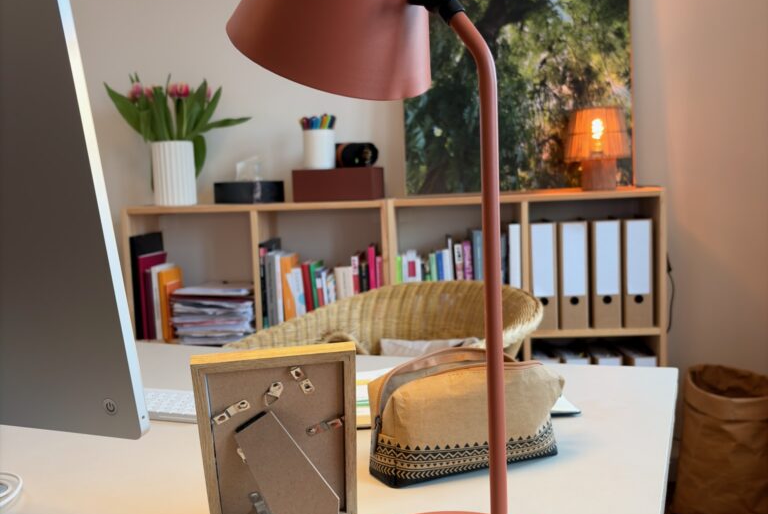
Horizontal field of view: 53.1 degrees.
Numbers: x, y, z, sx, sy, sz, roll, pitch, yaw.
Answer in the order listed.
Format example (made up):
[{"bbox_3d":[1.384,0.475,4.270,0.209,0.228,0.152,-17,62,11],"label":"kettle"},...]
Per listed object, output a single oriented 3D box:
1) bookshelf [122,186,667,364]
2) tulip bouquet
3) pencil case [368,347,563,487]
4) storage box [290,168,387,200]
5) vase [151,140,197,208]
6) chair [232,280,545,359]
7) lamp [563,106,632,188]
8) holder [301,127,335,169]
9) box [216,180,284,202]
[{"bbox_3d":[0.037,0.281,2.457,1.611,0.930,0.290,-2,5,4],"label":"bookshelf"},{"bbox_3d":[-0.648,-0.402,2.412,0.439,0.333,0.320,-2,5,4],"label":"tulip bouquet"},{"bbox_3d":[0.085,0.152,0.775,0.198,0.107,0.070,-4,6,-23],"label":"pencil case"},{"bbox_3d":[-0.137,-0.222,2.432,0.238,0.101,0.200,-1,5,12],"label":"storage box"},{"bbox_3d":[-0.664,-0.264,2.436,0.136,0.199,0.136,-2,5,4],"label":"vase"},{"bbox_3d":[0.036,0.438,1.627,0.620,0.770,0.600,0,6,24],"label":"chair"},{"bbox_3d":[0.650,-0.332,2.336,0.199,0.254,0.199,-2,5,4],"label":"lamp"},{"bbox_3d":[-0.201,-0.337,2.410,0.099,0.125,0.099,-2,5,0],"label":"holder"},{"bbox_3d":[-0.424,-0.203,2.427,0.213,0.068,0.120,-2,5,4],"label":"box"}]

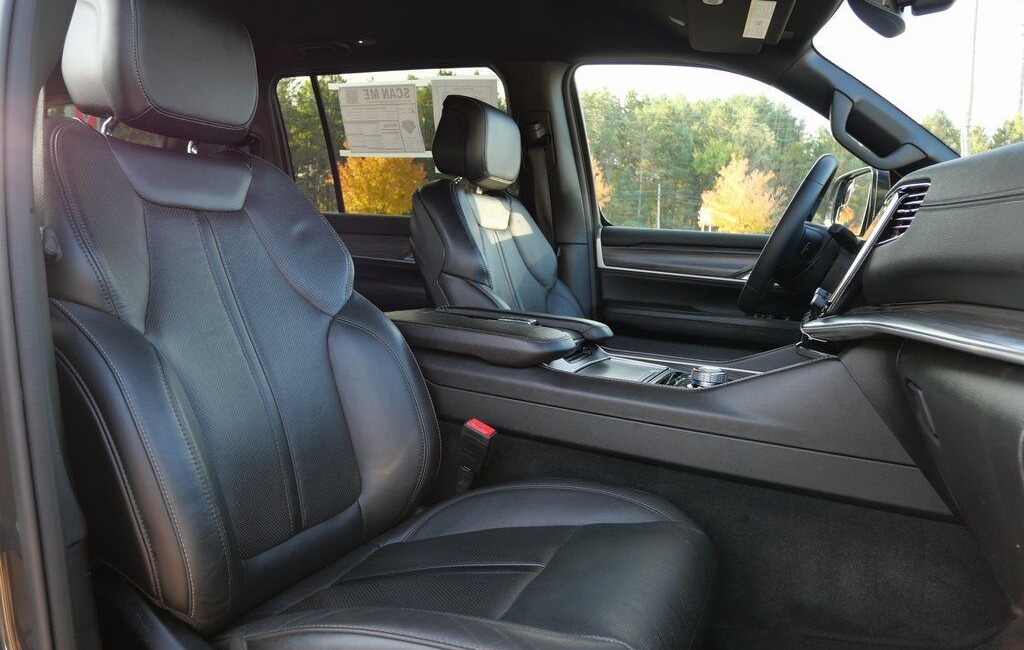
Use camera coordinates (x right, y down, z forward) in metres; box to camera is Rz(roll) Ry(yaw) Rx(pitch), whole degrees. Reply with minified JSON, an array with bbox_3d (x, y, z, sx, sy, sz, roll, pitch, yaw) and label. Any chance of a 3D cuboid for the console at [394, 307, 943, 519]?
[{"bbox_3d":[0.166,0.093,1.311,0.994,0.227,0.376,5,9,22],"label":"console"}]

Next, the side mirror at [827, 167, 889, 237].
[{"bbox_3d":[0.993,-0.323,2.096,0.150,0.210,0.250,3,8,7],"label":"side mirror"}]

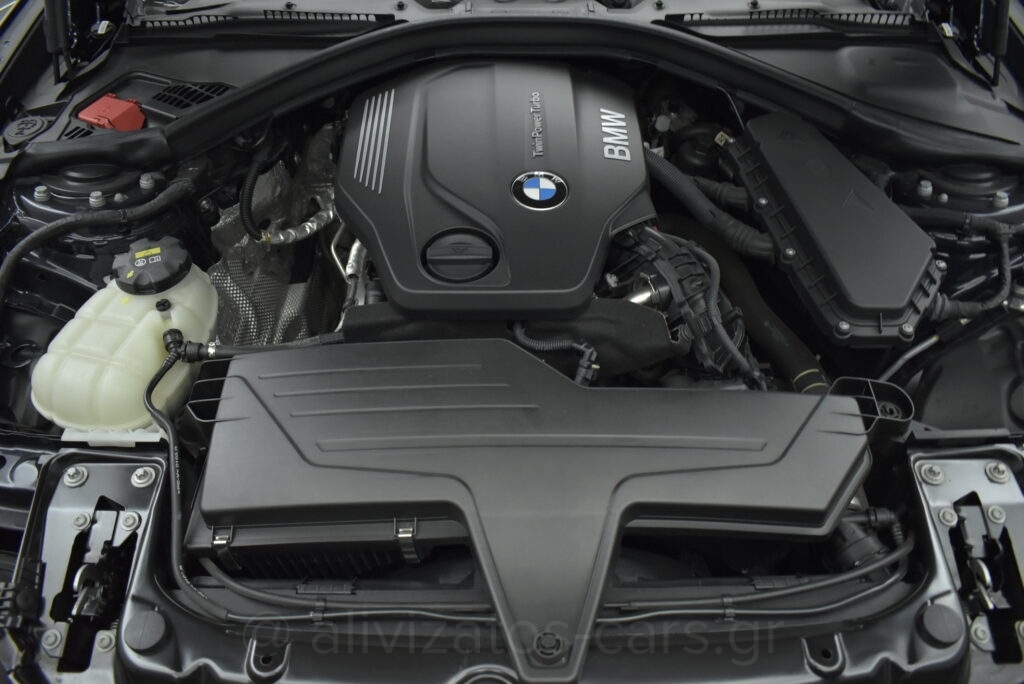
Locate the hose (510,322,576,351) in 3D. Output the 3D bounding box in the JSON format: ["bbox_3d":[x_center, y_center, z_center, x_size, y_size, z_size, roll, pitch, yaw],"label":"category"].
[{"bbox_3d":[0.039,-0.007,0.857,0.075,0.030,0.032,0,47,0],"label":"hose"}]

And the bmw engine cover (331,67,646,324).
[{"bbox_3d":[-0.013,-0.193,0.996,0.405,0.100,0.425,0,53,0],"label":"bmw engine cover"}]

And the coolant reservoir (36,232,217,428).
[{"bbox_3d":[-0.410,0.001,0.817,0.192,0.170,0.165,0,47,0],"label":"coolant reservoir"}]

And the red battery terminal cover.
[{"bbox_3d":[-0.522,-0.294,1.016,0.080,0.036,0.060,18,50,16],"label":"red battery terminal cover"}]

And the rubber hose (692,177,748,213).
[{"bbox_3d":[0.271,-0.195,0.996,0.075,0.034,0.034,20,50,17],"label":"rubber hose"}]

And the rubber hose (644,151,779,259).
[{"bbox_3d":[0.249,-0.177,0.985,0.043,0.045,0.215,-32,55,-27],"label":"rubber hose"}]

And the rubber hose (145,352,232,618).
[{"bbox_3d":[-0.320,0.136,0.748,0.055,0.042,0.255,-16,71,-14],"label":"rubber hose"}]

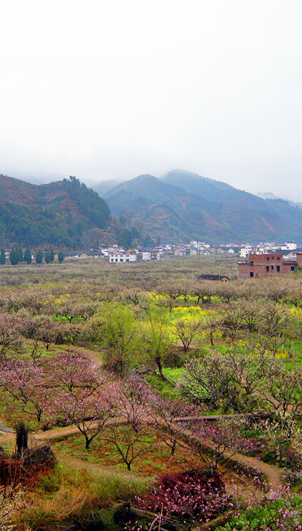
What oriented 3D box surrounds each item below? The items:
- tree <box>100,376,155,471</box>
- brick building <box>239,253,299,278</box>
[{"bbox_3d":[-1.054,7.502,34.242,2.530,4.210,2.780,0,2,0],"label":"tree"},{"bbox_3d":[34.999,0.751,220.000,17.500,8.000,12.000,0,2,-3],"label":"brick building"}]

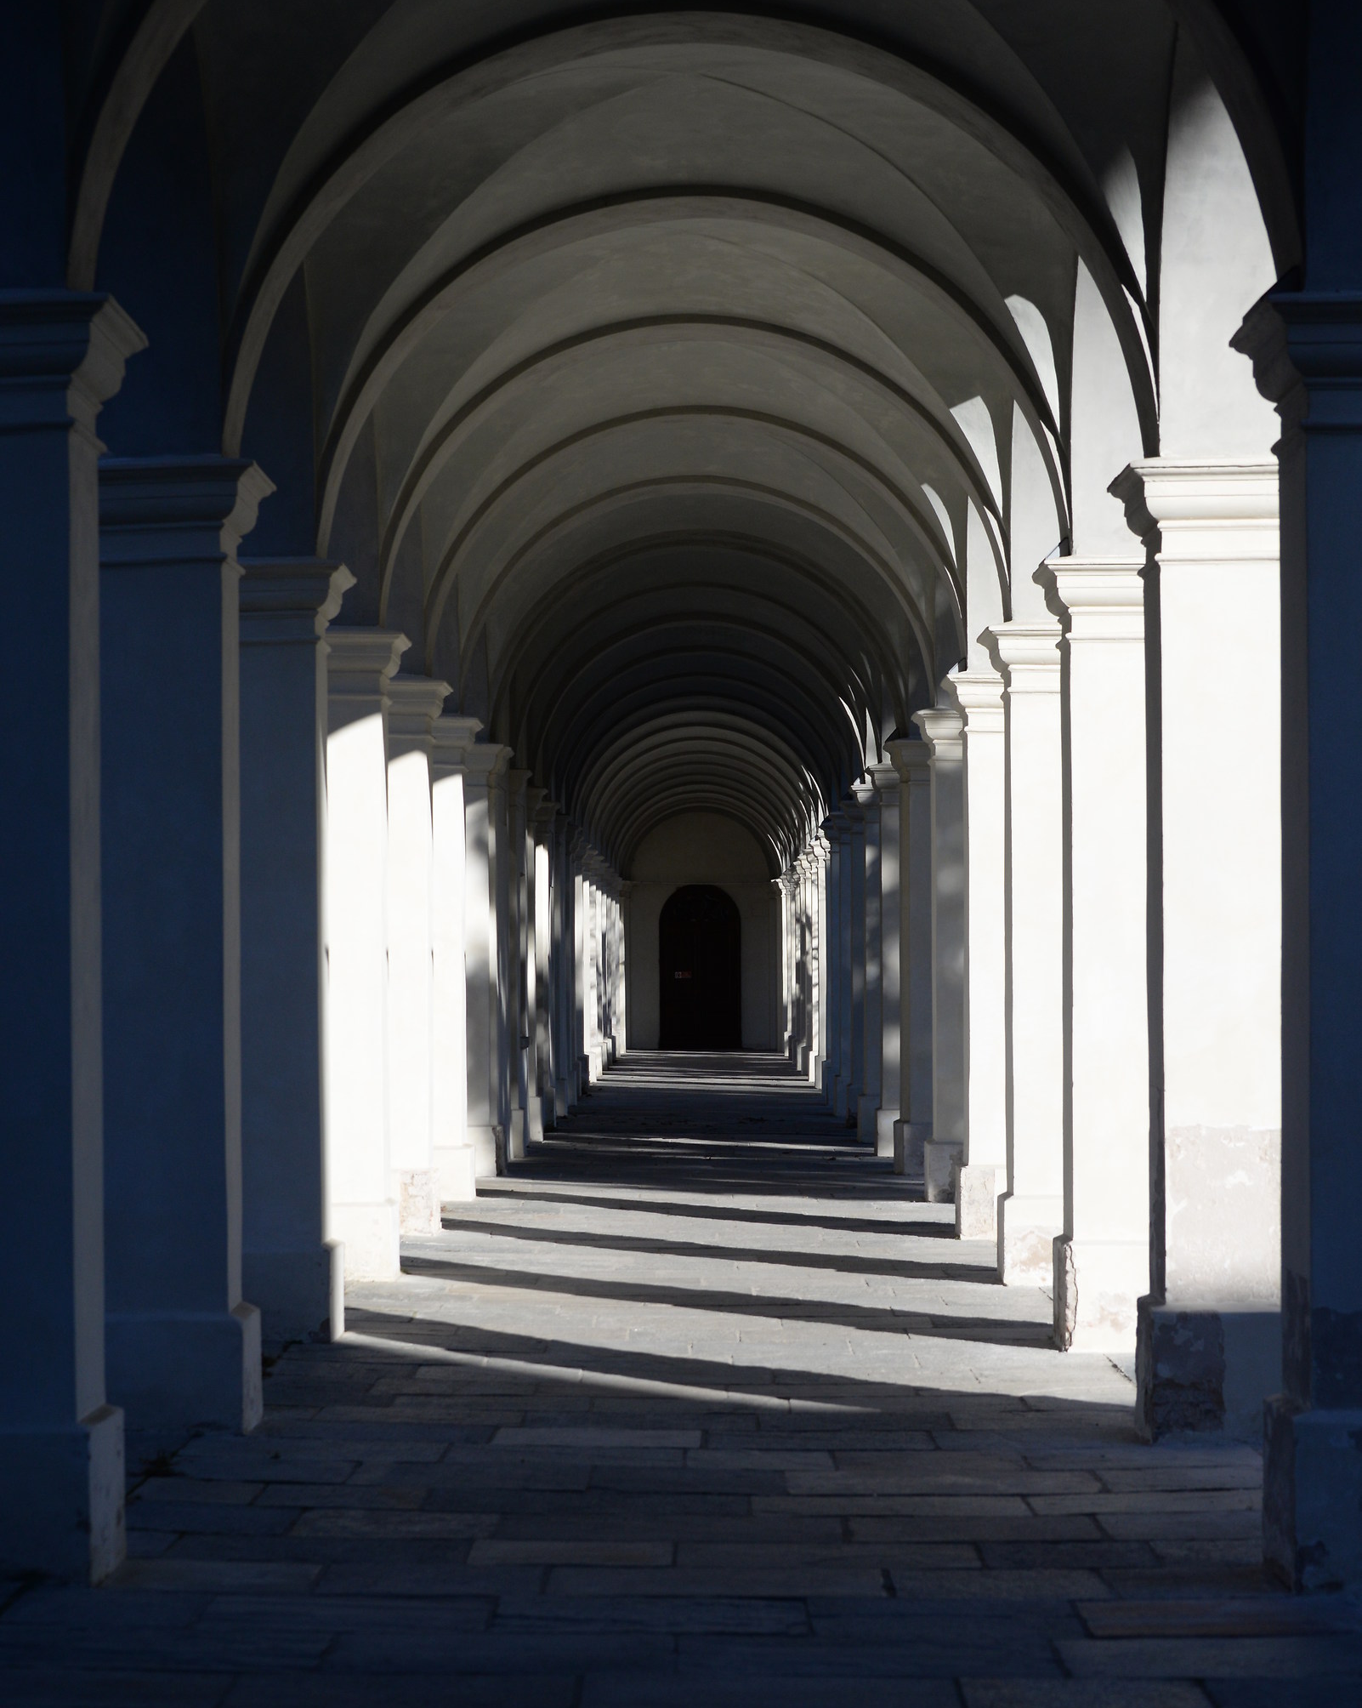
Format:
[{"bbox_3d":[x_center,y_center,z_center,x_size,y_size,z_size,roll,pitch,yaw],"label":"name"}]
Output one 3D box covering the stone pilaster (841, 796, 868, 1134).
[{"bbox_3d":[1.879,1.055,38.421,0.630,3.168,0.630,0,-2,0],"label":"stone pilaster"}]

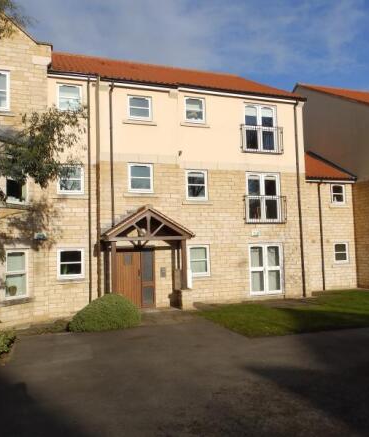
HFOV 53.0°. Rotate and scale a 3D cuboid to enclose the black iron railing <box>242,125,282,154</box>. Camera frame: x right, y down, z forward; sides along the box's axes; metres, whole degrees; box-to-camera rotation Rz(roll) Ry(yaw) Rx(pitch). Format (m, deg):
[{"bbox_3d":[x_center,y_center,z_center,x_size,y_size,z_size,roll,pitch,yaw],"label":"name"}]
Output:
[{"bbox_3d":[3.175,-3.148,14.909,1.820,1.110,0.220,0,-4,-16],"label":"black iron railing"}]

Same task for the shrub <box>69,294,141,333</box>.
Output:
[{"bbox_3d":[-2.277,2.653,10.734,2.000,0.860,1.600,0,-4,-16],"label":"shrub"}]

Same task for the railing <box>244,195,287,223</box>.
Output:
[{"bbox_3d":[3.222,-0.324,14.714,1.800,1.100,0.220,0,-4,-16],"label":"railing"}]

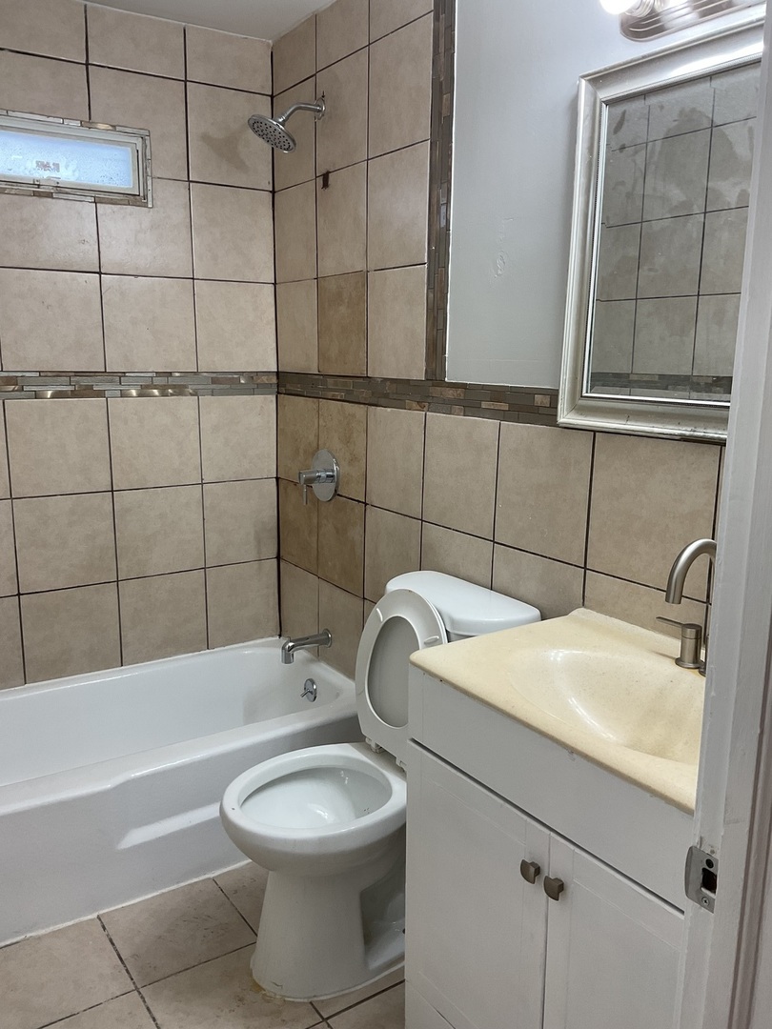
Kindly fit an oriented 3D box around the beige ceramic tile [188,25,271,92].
[{"bbox_3d":[-0.510,-1.480,2.822,0.293,0.163,0.010,-7,13,-32],"label":"beige ceramic tile"}]

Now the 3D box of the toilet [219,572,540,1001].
[{"bbox_3d":[-0.050,0.630,2.085,0.717,0.871,0.462,-7,13,-32],"label":"toilet"}]

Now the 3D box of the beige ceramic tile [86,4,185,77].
[{"bbox_3d":[-0.767,-1.455,2.672,0.304,0.162,0.012,-7,13,-32],"label":"beige ceramic tile"}]

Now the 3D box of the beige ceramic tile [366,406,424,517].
[{"bbox_3d":[0.028,-0.156,2.504,0.010,0.298,0.302,-7,13,-32],"label":"beige ceramic tile"}]

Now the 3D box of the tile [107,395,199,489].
[{"bbox_3d":[-0.779,-0.241,2.917,0.305,0.300,0.010,-7,13,-32],"label":"tile"}]

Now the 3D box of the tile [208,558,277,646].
[{"bbox_3d":[-0.528,0.328,3.188,0.294,0.302,0.012,-7,13,-32],"label":"tile"}]

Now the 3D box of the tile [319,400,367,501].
[{"bbox_3d":[-0.137,-0.206,2.747,0.010,0.298,0.301,-7,13,-32],"label":"tile"}]

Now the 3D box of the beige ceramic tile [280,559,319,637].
[{"bbox_3d":[-0.310,0.338,3.126,0.010,0.299,0.307,-7,13,-32],"label":"beige ceramic tile"}]

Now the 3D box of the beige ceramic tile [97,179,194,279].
[{"bbox_3d":[-0.771,-0.924,2.776,0.304,0.304,0.012,-7,13,-32],"label":"beige ceramic tile"}]

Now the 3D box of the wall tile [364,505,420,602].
[{"bbox_3d":[0.025,0.142,2.555,0.010,0.300,0.299,-7,13,-32],"label":"wall tile"}]

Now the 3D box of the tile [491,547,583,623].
[{"bbox_3d":[0.362,0.244,2.062,0.012,0.302,0.307,-7,13,-32],"label":"tile"}]

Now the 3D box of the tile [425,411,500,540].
[{"bbox_3d":[0.196,-0.106,2.268,0.010,0.300,0.310,-7,13,-32],"label":"tile"}]

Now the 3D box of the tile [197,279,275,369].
[{"bbox_3d":[-0.516,-0.649,2.976,0.292,0.297,0.010,-7,13,-32],"label":"tile"}]

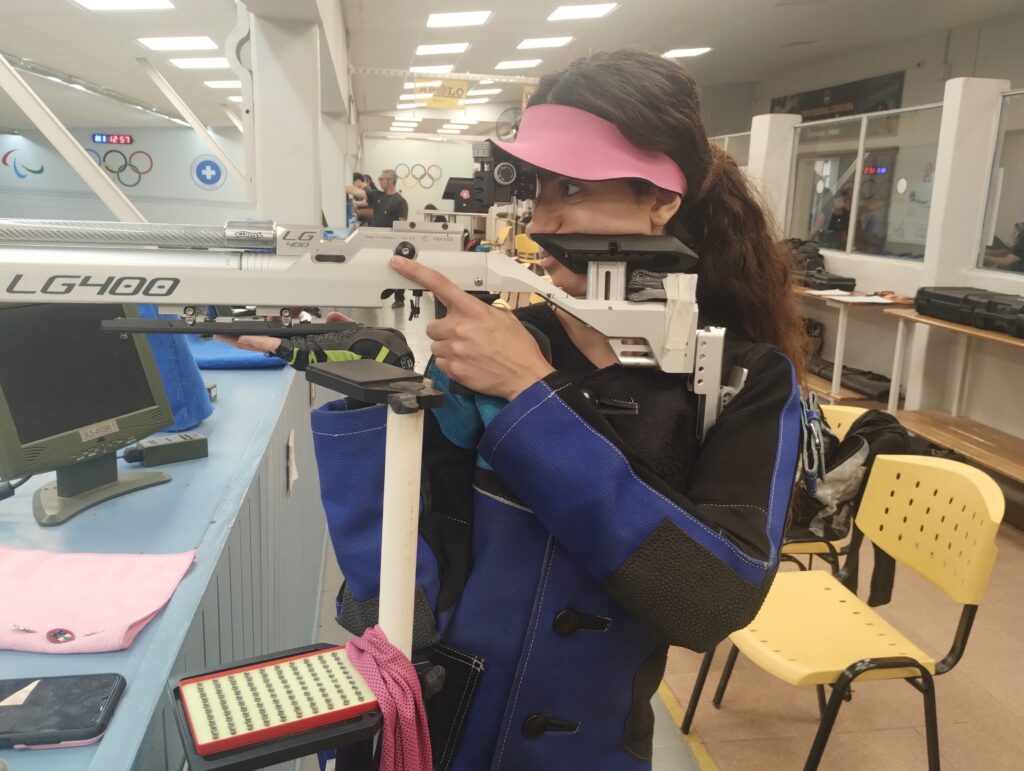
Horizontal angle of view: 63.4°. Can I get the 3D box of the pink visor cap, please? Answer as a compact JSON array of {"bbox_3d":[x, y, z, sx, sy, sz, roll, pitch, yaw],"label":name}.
[{"bbox_3d":[0.078,-0.253,0.890,0.215,0.090,0.175,7,20,-15],"label":"pink visor cap"}]

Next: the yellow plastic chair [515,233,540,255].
[{"bbox_3d":[0.173,-1.702,11.713,0.500,0.805,0.530,2,13,4],"label":"yellow plastic chair"}]

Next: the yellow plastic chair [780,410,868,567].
[{"bbox_3d":[0.768,0.435,2.463,0.520,0.805,0.500,-1,13,-10],"label":"yellow plastic chair"}]

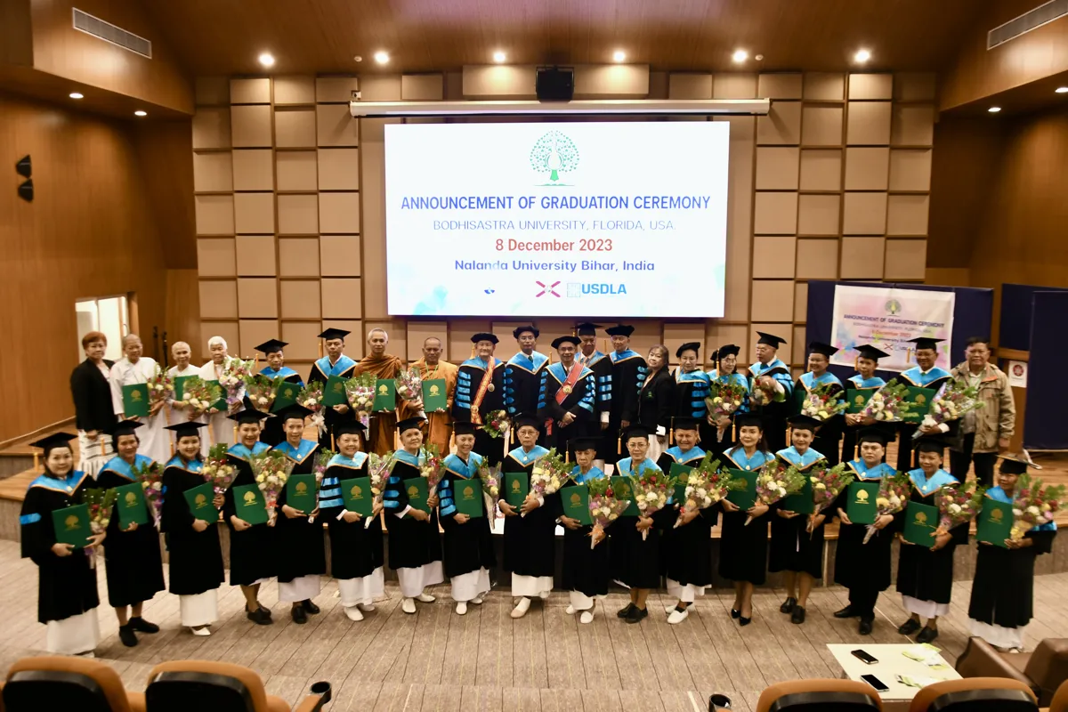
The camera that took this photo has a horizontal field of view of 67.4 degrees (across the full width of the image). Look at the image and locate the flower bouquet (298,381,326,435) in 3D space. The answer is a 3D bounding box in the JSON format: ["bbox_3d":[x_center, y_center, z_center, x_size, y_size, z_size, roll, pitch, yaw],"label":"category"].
[{"bbox_3d":[-2.112,0.496,7.633,0.270,0.480,0.220,-12,9,-4],"label":"flower bouquet"}]

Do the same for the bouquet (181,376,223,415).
[{"bbox_3d":[-3.271,0.413,7.840,0.320,0.480,0.240,19,-7,-15],"label":"bouquet"}]

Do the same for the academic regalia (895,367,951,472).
[{"bbox_3d":[3.623,0.668,7.395,0.495,1.116,0.380,4,8,30],"label":"academic regalia"}]

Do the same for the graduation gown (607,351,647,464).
[{"bbox_3d":[0.920,0.488,7.850,0.460,1.124,0.360,4,8,28],"label":"graduation gown"}]

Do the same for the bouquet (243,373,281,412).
[{"bbox_3d":[-2.613,0.372,7.696,0.350,0.480,0.260,-2,15,-19],"label":"bouquet"}]

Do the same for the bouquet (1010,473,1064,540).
[{"bbox_3d":[3.557,1.079,5.660,0.350,0.460,0.250,19,20,25],"label":"bouquet"}]

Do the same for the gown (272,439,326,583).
[{"bbox_3d":[-1.901,1.322,6.517,0.470,1.271,0.380,-2,7,-19],"label":"gown"}]

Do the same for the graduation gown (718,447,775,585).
[{"bbox_3d":[1.669,1.243,6.297,0.470,1.070,0.400,2,7,14],"label":"graduation gown"}]

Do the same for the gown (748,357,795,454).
[{"bbox_3d":[2.342,0.603,7.941,0.468,1.147,0.400,7,10,42],"label":"gown"}]

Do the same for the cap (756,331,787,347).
[{"bbox_3d":[2.285,-0.159,7.715,0.270,0.150,0.280,17,8,38],"label":"cap"}]

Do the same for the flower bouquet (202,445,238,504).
[{"bbox_3d":[-2.337,0.893,5.950,0.280,0.470,0.240,-3,7,-22],"label":"flower bouquet"}]

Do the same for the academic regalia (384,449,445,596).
[{"bbox_3d":[-0.996,1.387,6.665,0.500,1.236,0.380,-3,8,-28],"label":"academic regalia"}]

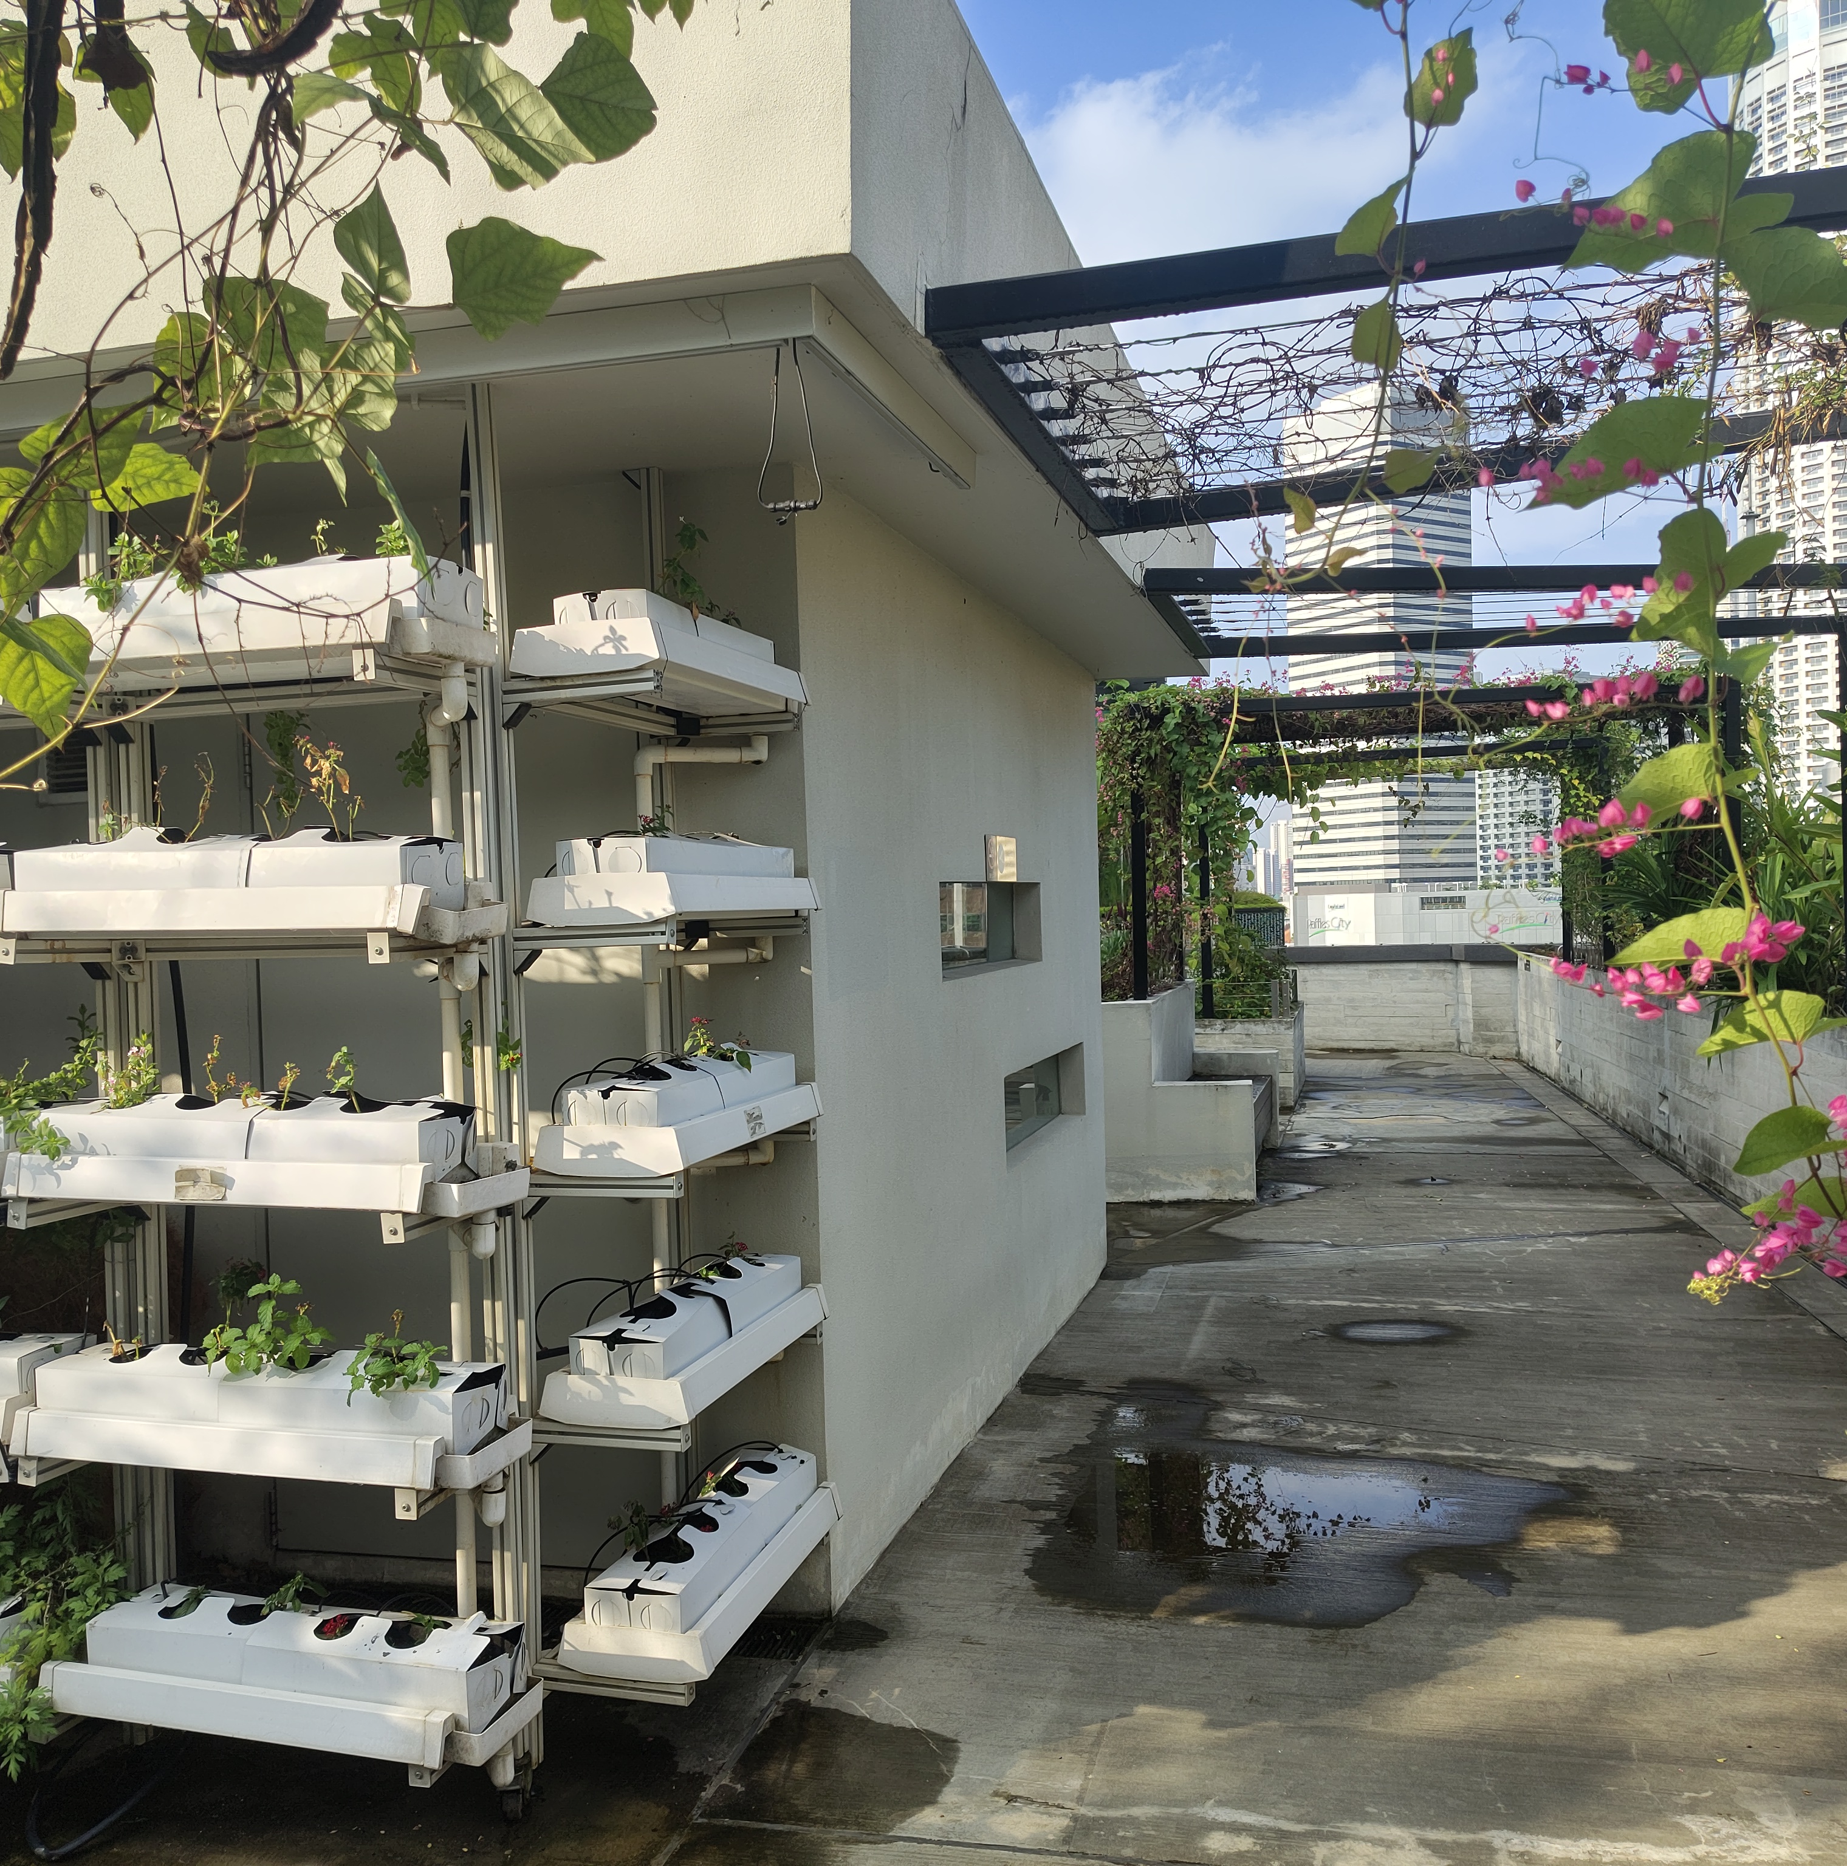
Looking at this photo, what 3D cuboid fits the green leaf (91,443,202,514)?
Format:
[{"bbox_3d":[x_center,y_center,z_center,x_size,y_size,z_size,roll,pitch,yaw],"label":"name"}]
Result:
[{"bbox_3d":[-0.507,-0.295,1.120,0.074,0.060,0.018,5,-42,-15],"label":"green leaf"}]

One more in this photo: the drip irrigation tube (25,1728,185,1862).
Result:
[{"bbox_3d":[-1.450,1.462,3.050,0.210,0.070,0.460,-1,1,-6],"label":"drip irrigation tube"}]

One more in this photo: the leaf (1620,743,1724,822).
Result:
[{"bbox_3d":[0.380,-0.078,0.880,0.058,0.043,0.017,-18,-39,18],"label":"leaf"}]

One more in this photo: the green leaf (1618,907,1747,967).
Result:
[{"bbox_3d":[0.390,0.003,0.890,0.072,0.018,0.045,-12,41,18],"label":"green leaf"}]

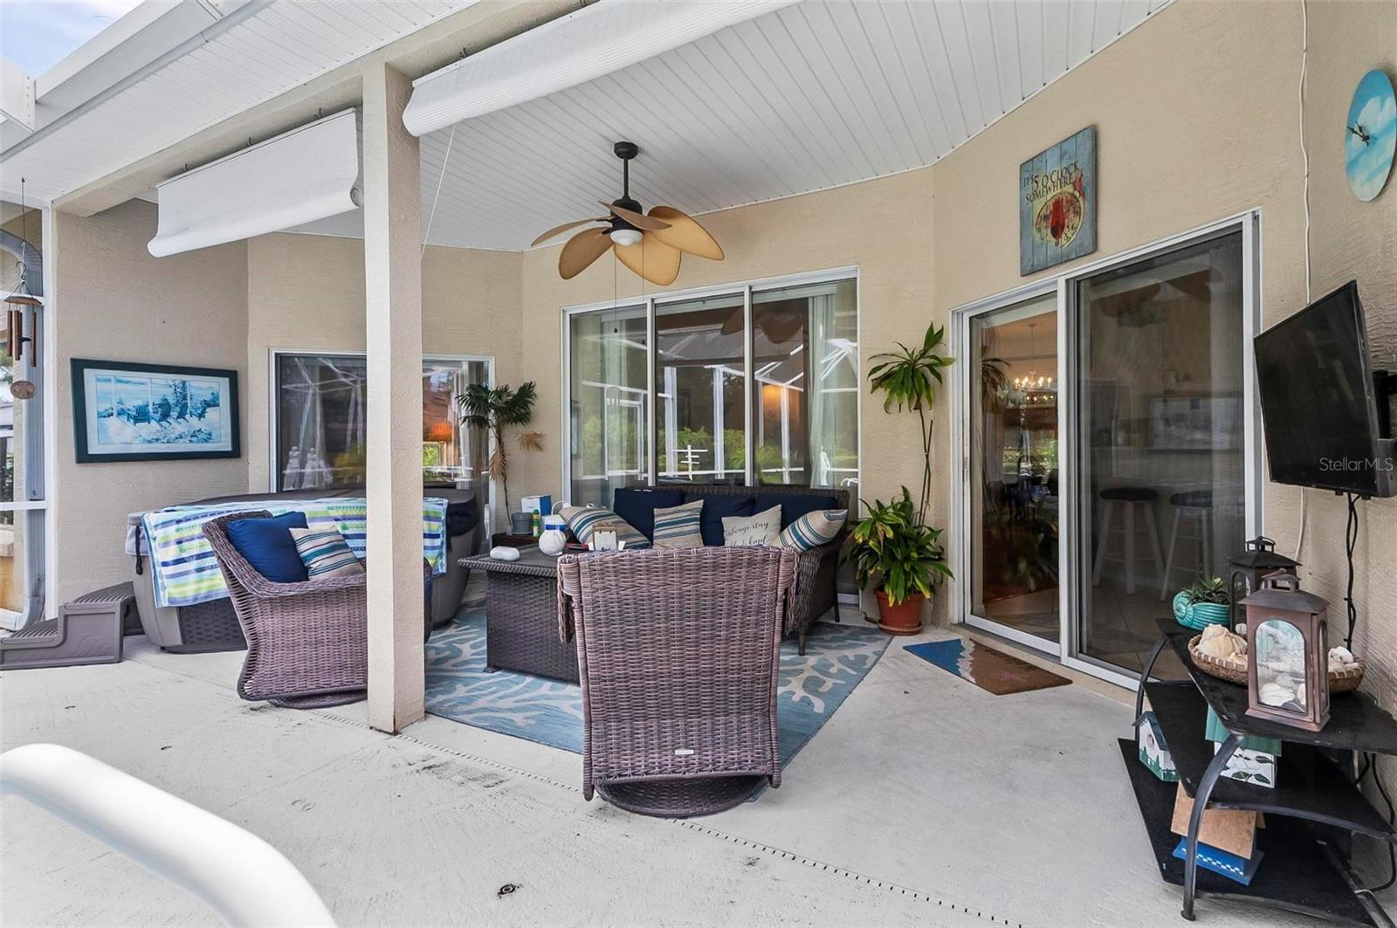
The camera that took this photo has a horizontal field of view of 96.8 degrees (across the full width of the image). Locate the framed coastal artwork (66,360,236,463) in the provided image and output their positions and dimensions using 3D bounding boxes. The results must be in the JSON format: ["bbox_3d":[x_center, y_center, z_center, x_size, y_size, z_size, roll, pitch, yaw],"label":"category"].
[{"bbox_3d":[-4.061,-0.388,4.718,0.040,0.715,1.015,0,2,28],"label":"framed coastal artwork"}]

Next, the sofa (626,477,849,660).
[{"bbox_3d":[-0.045,0.650,4.443,1.970,0.900,0.900,0,0,28],"label":"sofa"}]

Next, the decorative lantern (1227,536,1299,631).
[{"bbox_3d":[1.960,0.436,2.150,0.165,0.368,0.165,0,0,4],"label":"decorative lantern"}]

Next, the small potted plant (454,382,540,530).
[{"bbox_3d":[-1.665,-0.055,5.200,0.700,1.250,0.620,0,0,0],"label":"small potted plant"}]

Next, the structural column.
[{"bbox_3d":[-1.296,-0.260,2.639,0.162,2.745,0.148,0,1,28],"label":"structural column"}]

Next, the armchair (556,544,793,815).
[{"bbox_3d":[-0.115,0.675,2.235,0.730,0.870,0.840,0,0,-10],"label":"armchair"}]

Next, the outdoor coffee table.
[{"bbox_3d":[-0.635,0.803,3.400,1.050,0.610,0.750,0,0,28],"label":"outdoor coffee table"}]

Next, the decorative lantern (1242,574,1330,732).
[{"bbox_3d":[1.438,0.435,1.512,0.145,0.357,0.145,-1,1,-38],"label":"decorative lantern"}]

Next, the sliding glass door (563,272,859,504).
[{"bbox_3d":[-0.031,-0.183,5.089,2.712,2.457,0.100,0,1,28],"label":"sliding glass door"}]

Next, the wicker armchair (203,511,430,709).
[{"bbox_3d":[-1.792,0.676,3.080,0.830,0.870,0.730,-1,1,-14],"label":"wicker armchair"}]

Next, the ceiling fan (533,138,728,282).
[{"bbox_3d":[-0.454,-1.621,3.906,1.200,0.738,1.200,0,1,28],"label":"ceiling fan"}]

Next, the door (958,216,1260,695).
[{"bbox_3d":[1.940,0.030,3.200,0.120,2.030,1.740,0,0,-17],"label":"door"}]

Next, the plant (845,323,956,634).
[{"bbox_3d":[1.310,0.085,4.030,0.700,2.020,0.600,0,0,28],"label":"plant"}]

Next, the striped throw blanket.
[{"bbox_3d":[-2.436,0.506,3.917,1.580,0.600,0.400,-1,1,-17],"label":"striped throw blanket"}]

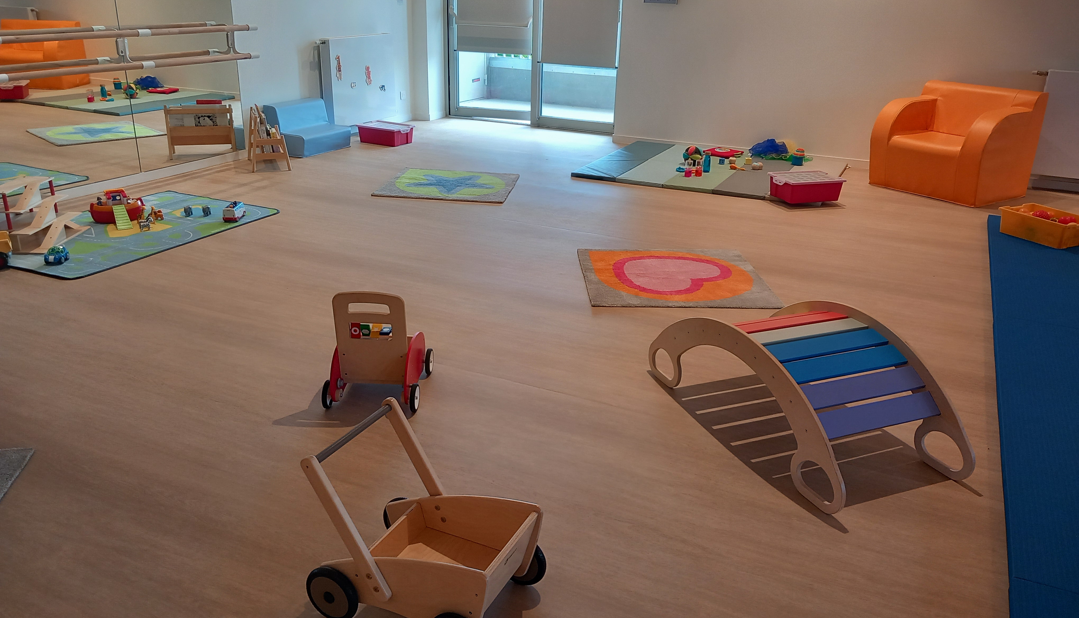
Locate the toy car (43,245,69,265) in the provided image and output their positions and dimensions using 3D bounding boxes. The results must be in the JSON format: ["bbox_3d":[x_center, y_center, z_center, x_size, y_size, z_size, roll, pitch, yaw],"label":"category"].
[{"bbox_3d":[-2.475,-0.280,4.318,0.085,0.078,0.112,-3,22,-12],"label":"toy car"}]

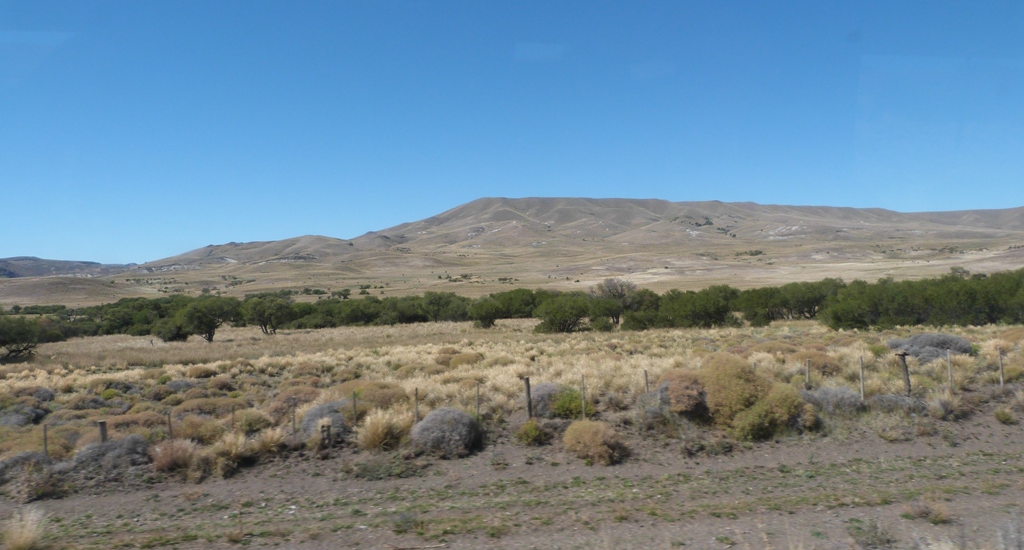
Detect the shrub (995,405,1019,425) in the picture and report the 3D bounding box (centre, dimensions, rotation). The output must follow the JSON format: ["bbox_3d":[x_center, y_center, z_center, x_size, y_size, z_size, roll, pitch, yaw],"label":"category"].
[{"bbox_3d":[11.568,3.246,17.300,0.550,0.363,0.500,-3,-1,33],"label":"shrub"}]

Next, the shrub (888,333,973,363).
[{"bbox_3d":[18.288,3.261,32.312,3.670,1.416,2.569,-1,-1,0],"label":"shrub"}]

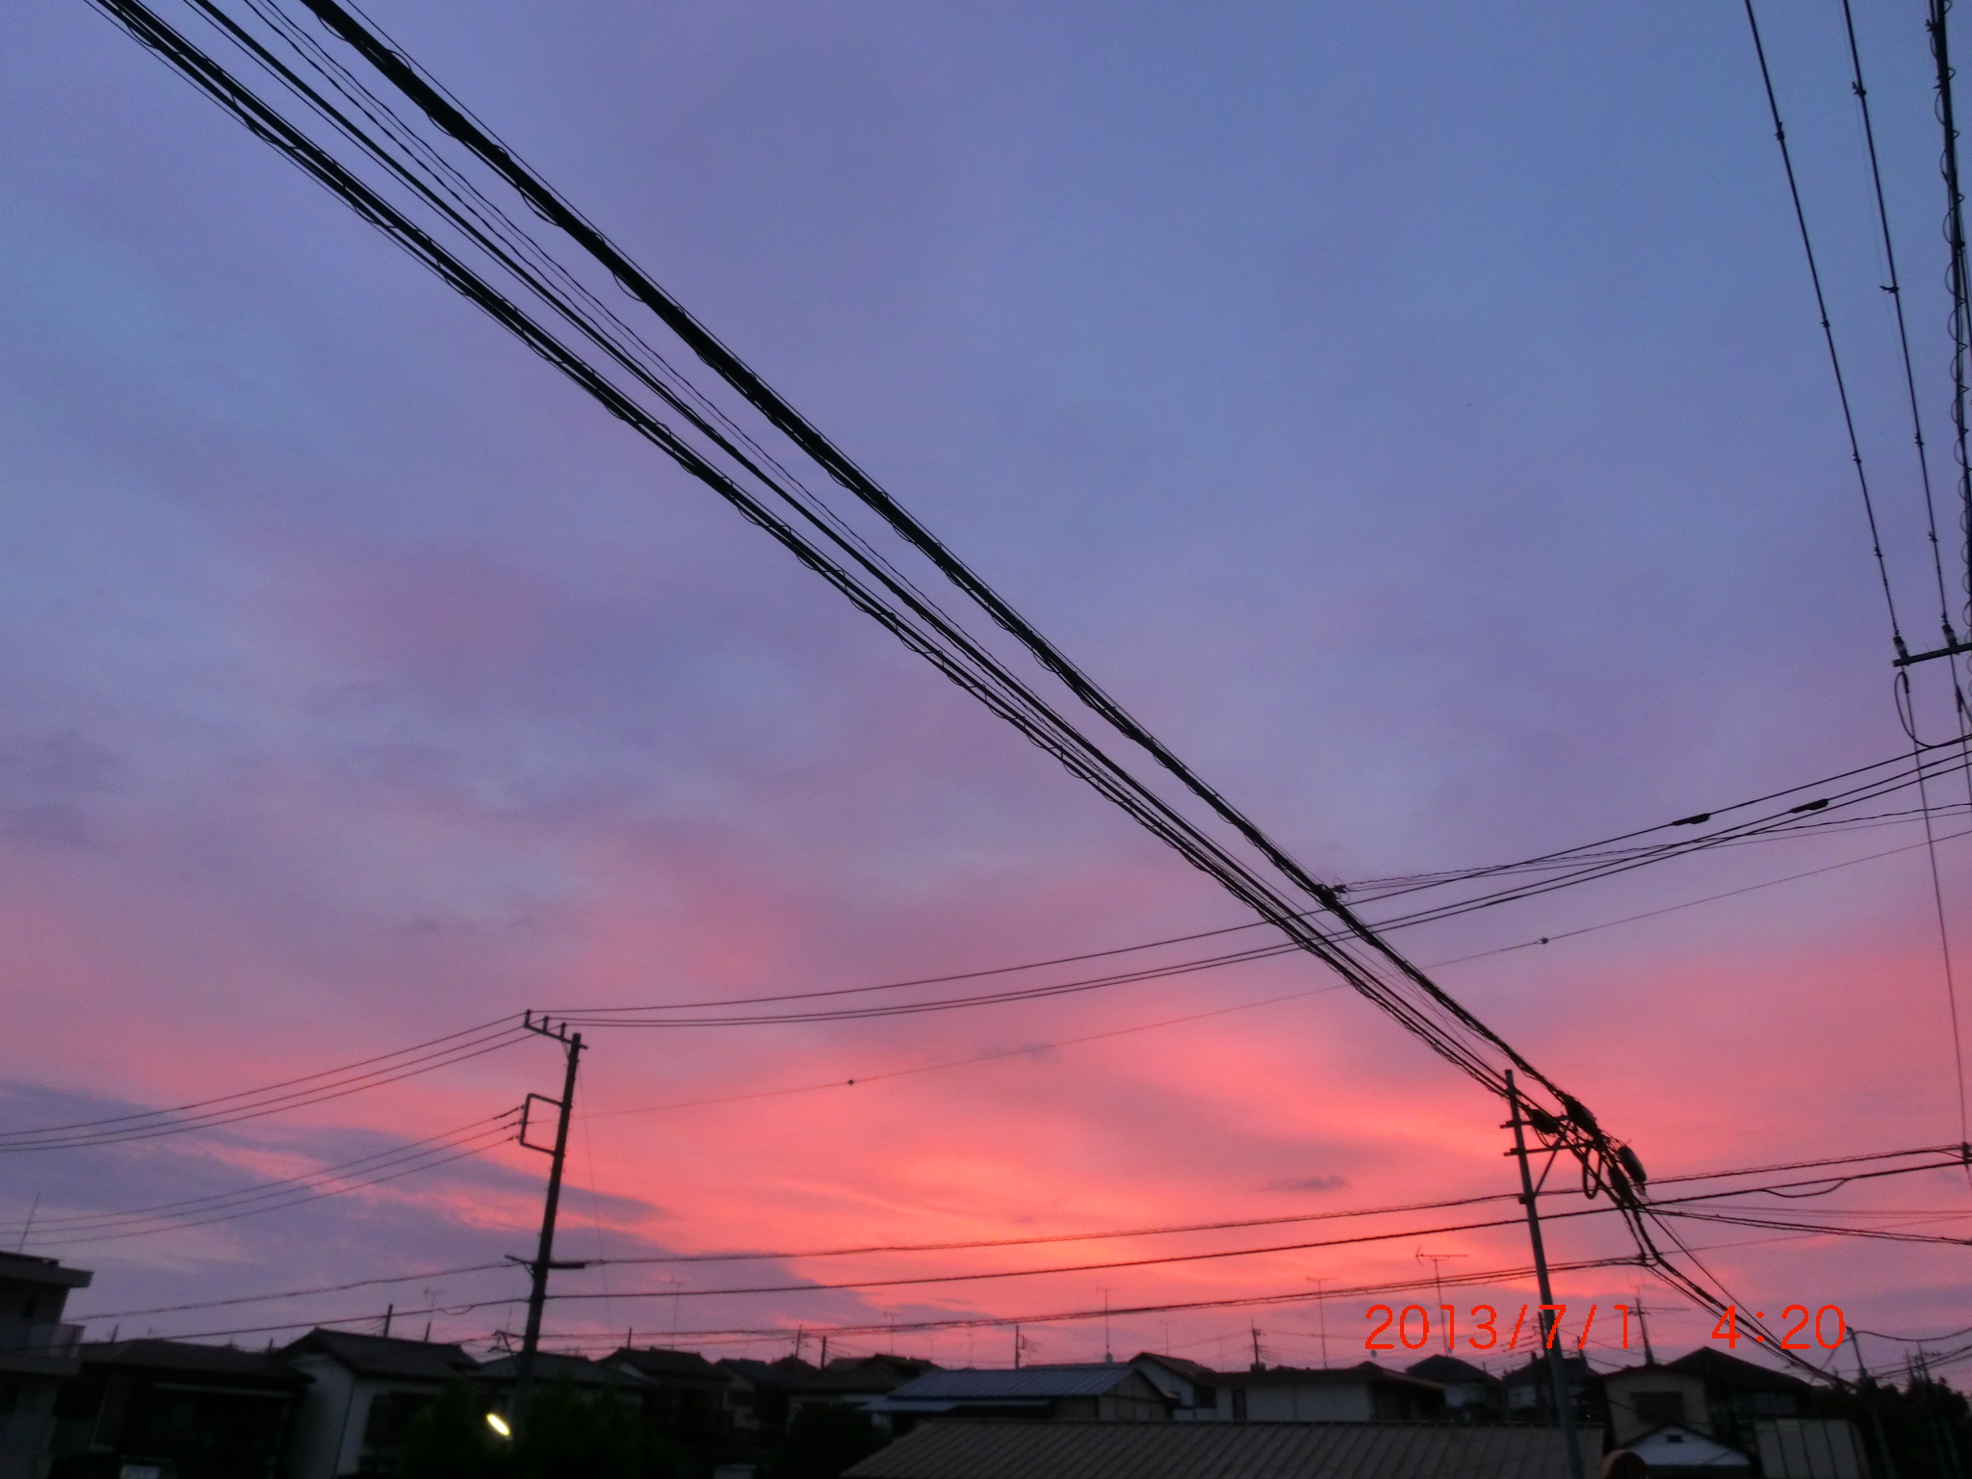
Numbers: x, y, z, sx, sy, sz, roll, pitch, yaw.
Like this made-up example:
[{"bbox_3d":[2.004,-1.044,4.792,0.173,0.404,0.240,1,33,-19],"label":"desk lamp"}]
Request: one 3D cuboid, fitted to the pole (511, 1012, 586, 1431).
[{"bbox_3d":[-9.450,11.830,27.269,0.450,12.530,2.000,-11,-29,22],"label":"pole"}]

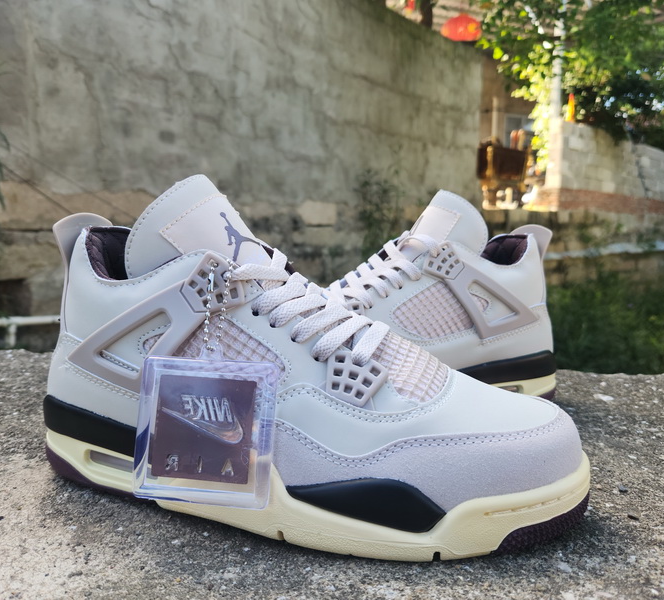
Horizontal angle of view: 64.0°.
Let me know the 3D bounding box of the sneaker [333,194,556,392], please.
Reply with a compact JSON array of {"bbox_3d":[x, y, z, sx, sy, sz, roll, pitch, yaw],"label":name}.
[{"bbox_3d":[0.034,0.001,0.404,0.300,0.170,0.110,-1,10,-13],"label":"sneaker"}]

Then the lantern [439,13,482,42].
[{"bbox_3d":[1.706,-3.569,7.000,0.540,0.400,0.540,1,10,0],"label":"lantern"}]

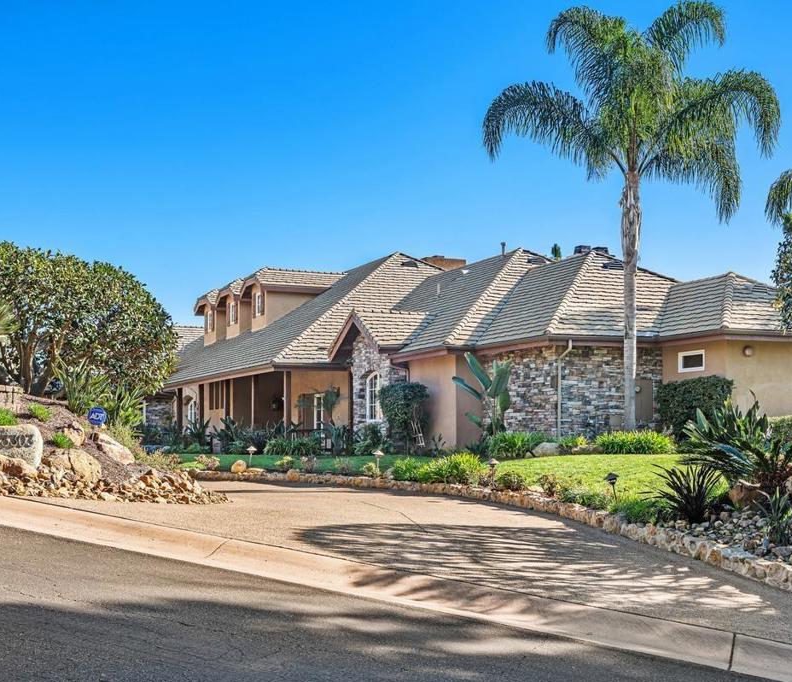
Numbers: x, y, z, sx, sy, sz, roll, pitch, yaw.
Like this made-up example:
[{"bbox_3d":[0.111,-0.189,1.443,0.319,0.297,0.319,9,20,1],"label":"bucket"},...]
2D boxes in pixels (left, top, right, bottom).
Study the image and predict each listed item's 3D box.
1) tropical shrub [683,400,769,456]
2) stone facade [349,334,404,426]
[{"bbox_3d":[4.483,1.286,14.700,1.150,1.000,1.050,0,-3,0],"label":"tropical shrub"},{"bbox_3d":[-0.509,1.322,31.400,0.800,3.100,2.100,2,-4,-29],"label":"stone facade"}]

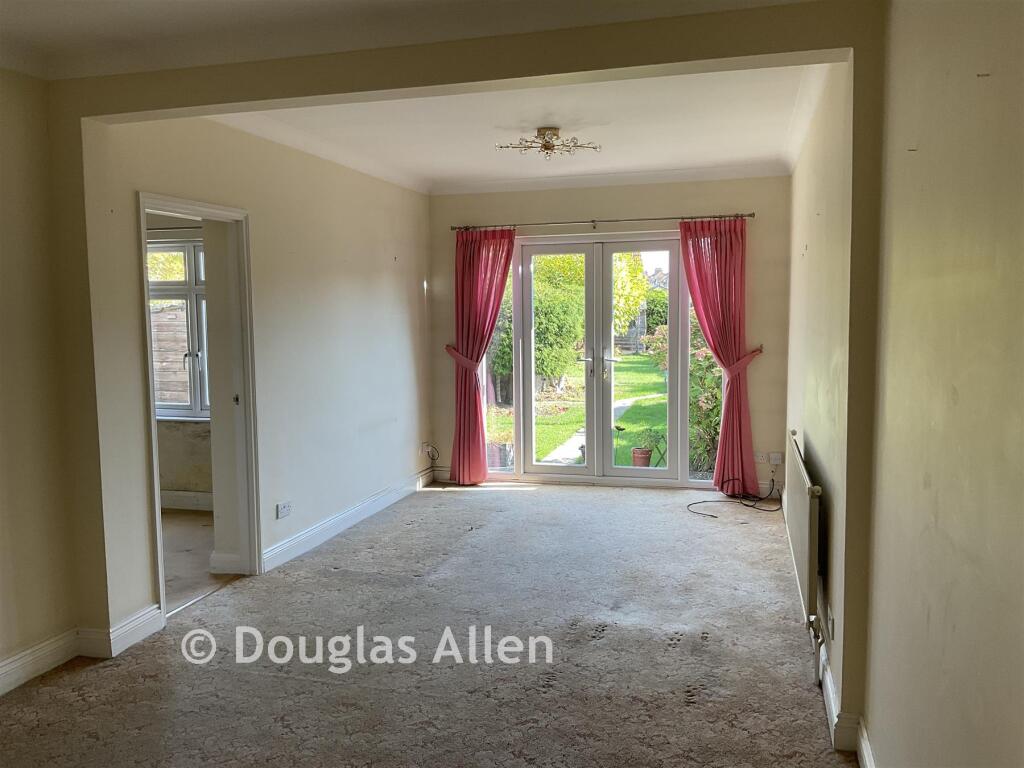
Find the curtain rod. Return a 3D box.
[{"bbox_3d":[0.679,-1.295,6.913,2.467,0.052,0.104,0,5,15],"label":"curtain rod"}]

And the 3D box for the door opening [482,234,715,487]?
[{"bbox_3d":[0.722,-0.181,7.122,2.072,2.088,0.100,0,5,15],"label":"door opening"}]

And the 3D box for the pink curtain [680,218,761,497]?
[{"bbox_3d":[1.625,-0.198,6.707,0.629,2.156,0.178,0,5,15],"label":"pink curtain"}]

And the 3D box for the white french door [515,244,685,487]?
[{"bbox_3d":[0.736,-0.193,7.114,1.320,1.942,0.070,0,5,15],"label":"white french door"}]

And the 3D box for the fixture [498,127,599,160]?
[{"bbox_3d":[0.216,-1.448,5.184,0.647,0.188,0.647,0,5,15],"label":"fixture"}]

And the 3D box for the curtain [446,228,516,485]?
[{"bbox_3d":[-0.248,-0.215,7.236,0.629,2.150,0.170,0,5,15],"label":"curtain"}]

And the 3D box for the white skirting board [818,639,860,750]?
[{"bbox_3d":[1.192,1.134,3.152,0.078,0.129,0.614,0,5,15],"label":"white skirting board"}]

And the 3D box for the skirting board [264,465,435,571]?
[{"bbox_3d":[-1.061,0.903,6.230,0.021,0.133,2.738,0,5,15],"label":"skirting board"}]

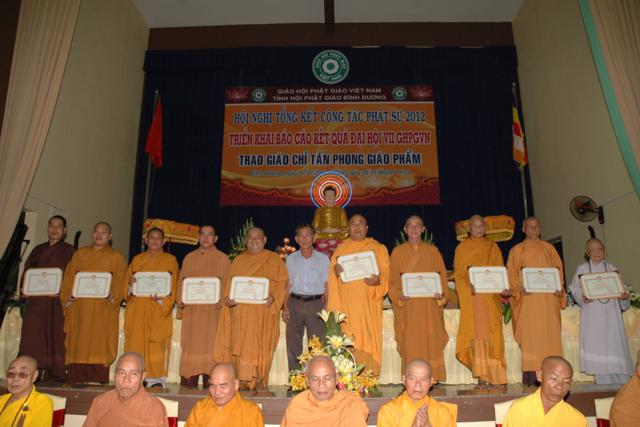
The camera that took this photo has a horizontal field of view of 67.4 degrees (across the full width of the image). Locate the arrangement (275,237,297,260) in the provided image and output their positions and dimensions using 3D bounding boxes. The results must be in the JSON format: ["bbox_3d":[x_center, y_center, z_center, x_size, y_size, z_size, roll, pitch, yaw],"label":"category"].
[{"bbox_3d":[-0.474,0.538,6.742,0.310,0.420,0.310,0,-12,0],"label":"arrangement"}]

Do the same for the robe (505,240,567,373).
[{"bbox_3d":[2.230,0.918,4.957,0.557,1.324,0.420,0,-12,0],"label":"robe"}]

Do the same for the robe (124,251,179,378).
[{"bbox_3d":[-1.665,0.983,4.791,0.490,1.236,0.420,1,-12,-5],"label":"robe"}]

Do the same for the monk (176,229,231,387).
[{"bbox_3d":[-1.144,0.887,4.781,0.520,1.573,0.450,1,-12,-3],"label":"monk"}]

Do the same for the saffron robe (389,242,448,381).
[{"bbox_3d":[1.018,0.987,4.953,0.610,1.410,0.420,0,-12,0],"label":"saffron robe"}]

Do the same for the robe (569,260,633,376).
[{"bbox_3d":[2.815,1.039,4.851,0.510,1.151,0.420,-2,-13,8],"label":"robe"}]

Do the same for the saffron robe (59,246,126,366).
[{"bbox_3d":[-2.293,0.926,4.907,0.570,1.208,0.420,1,-12,-6],"label":"saffron robe"}]

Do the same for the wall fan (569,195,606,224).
[{"bbox_3d":[4.280,-0.056,7.725,0.360,0.440,0.430,8,-14,-34],"label":"wall fan"}]

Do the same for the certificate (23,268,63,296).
[{"bbox_3d":[-2.838,0.706,4.910,0.390,0.275,0.020,1,-12,-3],"label":"certificate"}]

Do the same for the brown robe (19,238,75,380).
[{"bbox_3d":[-2.779,0.956,4.953,0.490,1.413,0.420,2,-13,-8],"label":"brown robe"}]

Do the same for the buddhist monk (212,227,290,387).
[{"bbox_3d":[-0.667,1.000,4.674,0.688,1.316,0.450,0,-12,0],"label":"buddhist monk"}]

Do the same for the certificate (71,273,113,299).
[{"bbox_3d":[-2.229,0.707,4.718,0.365,0.255,0.020,1,-12,-6],"label":"certificate"}]

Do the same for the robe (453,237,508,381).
[{"bbox_3d":[1.677,0.981,5.015,0.536,1.490,0.420,1,-12,-3],"label":"robe"}]

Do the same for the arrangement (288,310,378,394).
[{"bbox_3d":[0.122,1.252,4.334,0.800,0.702,0.550,0,-12,0],"label":"arrangement"}]

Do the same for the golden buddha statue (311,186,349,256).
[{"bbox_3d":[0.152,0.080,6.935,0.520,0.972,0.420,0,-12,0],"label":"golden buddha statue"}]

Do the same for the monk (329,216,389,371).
[{"bbox_3d":[0.396,0.857,4.950,0.630,1.730,0.420,0,-12,0],"label":"monk"}]

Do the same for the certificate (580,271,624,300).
[{"bbox_3d":[2.841,0.724,4.825,0.395,0.275,0.025,-8,-14,14],"label":"certificate"}]

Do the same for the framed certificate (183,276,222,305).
[{"bbox_3d":[-1.179,0.766,4.775,0.378,0.270,0.025,1,-12,-5],"label":"framed certificate"}]

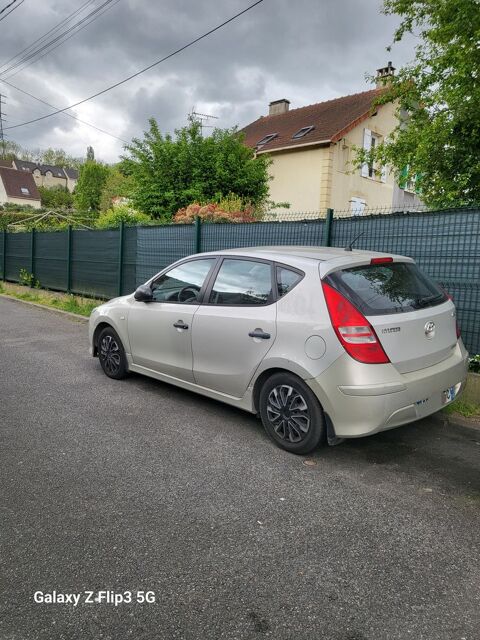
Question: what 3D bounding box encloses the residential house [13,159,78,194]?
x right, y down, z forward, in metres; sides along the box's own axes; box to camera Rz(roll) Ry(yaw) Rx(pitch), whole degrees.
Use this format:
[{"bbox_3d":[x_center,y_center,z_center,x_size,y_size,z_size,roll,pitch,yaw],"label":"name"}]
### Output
[{"bbox_3d":[-41.798,-30.253,102.775,15.000,8.000,9.000,-7,12,-42],"label":"residential house"}]

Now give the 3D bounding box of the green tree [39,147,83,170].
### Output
[{"bbox_3d":[-45.220,-38.922,121.100,12.000,12.000,11.000,1,9,0],"label":"green tree"}]

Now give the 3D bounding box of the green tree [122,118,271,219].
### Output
[{"bbox_3d":[-1.155,-3.121,12.787,3.800,4.400,3.900,-8,12,-43],"label":"green tree"}]

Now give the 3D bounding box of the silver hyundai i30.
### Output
[{"bbox_3d":[0.024,0.016,5.019,1.790,1.480,4.260,-8,12,-43],"label":"silver hyundai i30"}]

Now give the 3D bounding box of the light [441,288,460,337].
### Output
[{"bbox_3d":[1.776,-0.092,4.126,0.280,0.460,0.370,-8,12,-43],"label":"light"}]

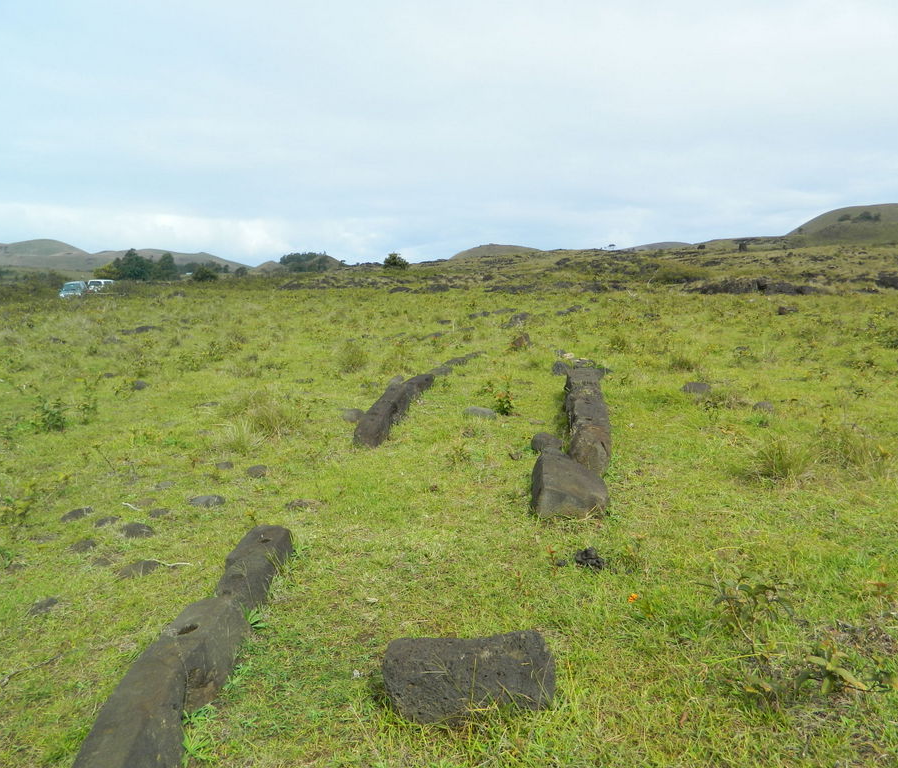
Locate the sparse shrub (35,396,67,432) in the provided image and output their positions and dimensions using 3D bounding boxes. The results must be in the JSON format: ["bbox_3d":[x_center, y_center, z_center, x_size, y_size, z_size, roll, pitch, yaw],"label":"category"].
[{"bbox_3d":[-3.897,0.292,7.232,0.270,0.290,0.260,0,9,0],"label":"sparse shrub"}]

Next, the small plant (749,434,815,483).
[{"bbox_3d":[2.541,0.539,5.651,0.440,0.290,0.410,0,9,0],"label":"small plant"}]

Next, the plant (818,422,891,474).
[{"bbox_3d":[3.091,0.487,5.657,0.480,0.306,0.400,5,11,29],"label":"plant"}]

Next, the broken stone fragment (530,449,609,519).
[{"bbox_3d":[0.809,0.667,4.962,0.470,0.290,0.620,0,9,0],"label":"broken stone fragment"}]

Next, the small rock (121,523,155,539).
[{"bbox_3d":[-1.858,0.876,4.424,0.195,0.060,0.150,-4,10,-23],"label":"small rock"}]

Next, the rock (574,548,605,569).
[{"bbox_3d":[0.743,0.918,3.909,0.150,0.080,0.125,0,9,0],"label":"rock"}]

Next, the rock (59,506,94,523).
[{"bbox_3d":[-2.267,0.794,4.500,0.195,0.070,0.140,-4,10,-26],"label":"rock"}]

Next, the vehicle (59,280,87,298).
[{"bbox_3d":[-31.947,-7.880,63.000,1.700,1.680,4.200,-3,9,-19],"label":"vehicle"}]

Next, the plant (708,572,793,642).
[{"bbox_3d":[1.182,0.876,2.900,0.320,0.220,0.280,4,10,22],"label":"plant"}]

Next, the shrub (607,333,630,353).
[{"bbox_3d":[3.178,-0.777,13.947,0.440,0.330,0.420,0,9,0],"label":"shrub"}]

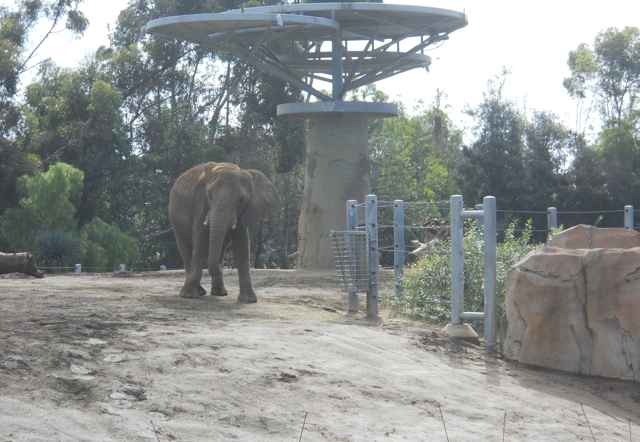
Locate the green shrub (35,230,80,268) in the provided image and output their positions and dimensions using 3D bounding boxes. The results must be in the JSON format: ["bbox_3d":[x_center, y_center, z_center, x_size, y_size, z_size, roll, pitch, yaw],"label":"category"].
[{"bbox_3d":[-8.693,0.927,60.000,1.500,1.300,1.450,0,0,0],"label":"green shrub"}]

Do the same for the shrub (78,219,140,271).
[{"bbox_3d":[-7.087,0.825,61.000,2.100,1.900,1.900,0,0,0],"label":"shrub"}]

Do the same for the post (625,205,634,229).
[{"bbox_3d":[6.549,0.622,38.294,0.175,1.900,0.175,0,0,0],"label":"post"}]

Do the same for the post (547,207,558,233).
[{"bbox_3d":[4.754,0.674,36.994,0.175,1.900,0.175,0,0,0],"label":"post"}]

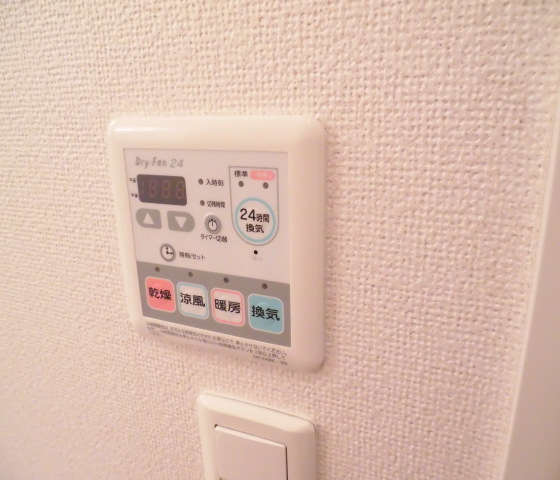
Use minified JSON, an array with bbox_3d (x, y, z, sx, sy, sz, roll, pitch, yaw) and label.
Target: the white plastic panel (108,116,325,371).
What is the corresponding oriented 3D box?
[{"bbox_3d":[-0.035,0.002,0.219,0.118,0.120,0.012,6,16,24],"label":"white plastic panel"}]

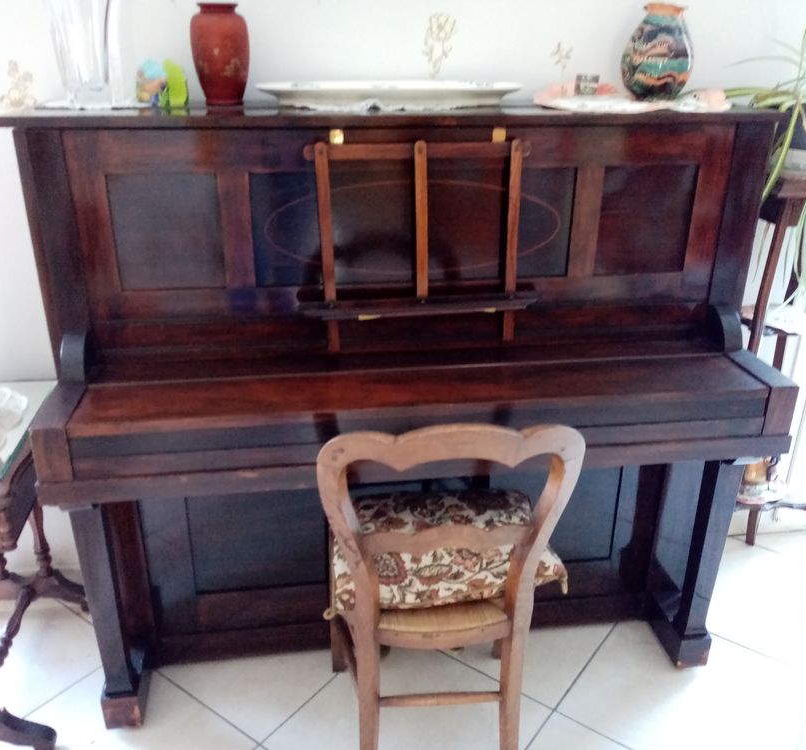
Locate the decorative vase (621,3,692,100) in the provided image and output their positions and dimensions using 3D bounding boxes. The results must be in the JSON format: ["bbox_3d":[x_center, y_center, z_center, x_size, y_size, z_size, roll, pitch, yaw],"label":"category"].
[{"bbox_3d":[0.552,-0.692,1.625,0.143,0.200,0.143,-3,23,-7],"label":"decorative vase"}]

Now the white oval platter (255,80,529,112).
[{"bbox_3d":[-0.023,-0.562,1.516,0.536,0.047,0.350,-3,23,-7],"label":"white oval platter"}]

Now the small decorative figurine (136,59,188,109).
[{"bbox_3d":[-0.481,-0.575,1.480,0.099,0.093,0.060,-3,23,-7],"label":"small decorative figurine"}]

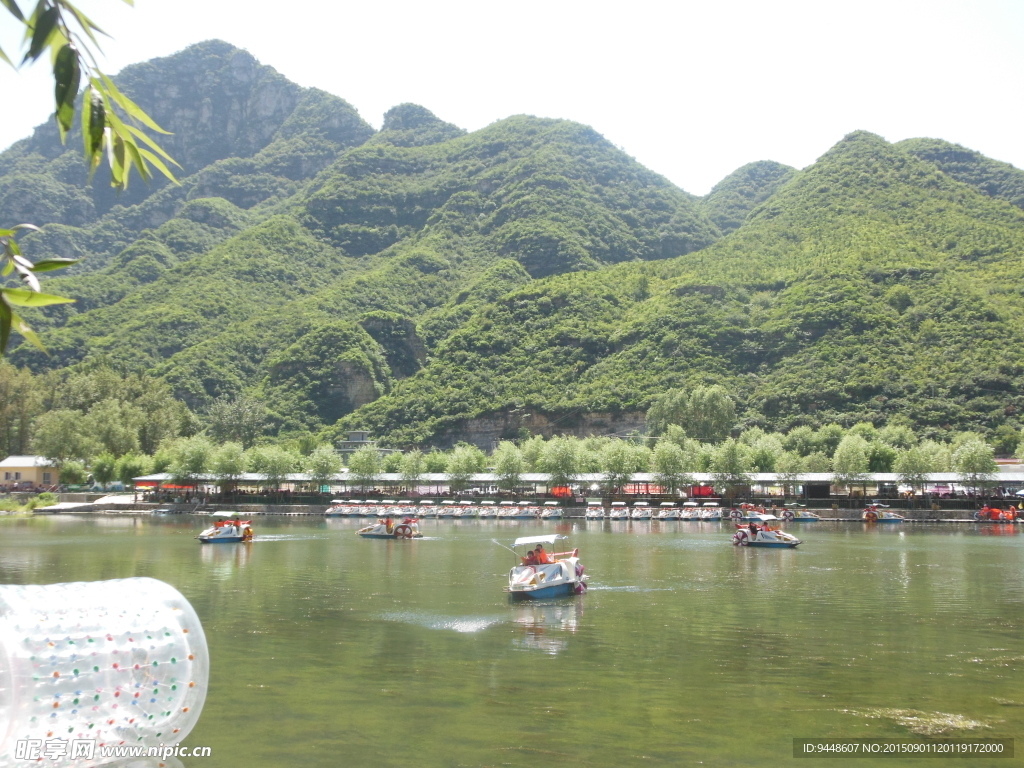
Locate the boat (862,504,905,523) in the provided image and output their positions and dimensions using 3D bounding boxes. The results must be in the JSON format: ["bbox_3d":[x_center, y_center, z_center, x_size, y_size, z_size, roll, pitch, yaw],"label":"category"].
[{"bbox_3d":[34.913,12.116,105.500,3.700,1.720,1.800,-1,-5,16],"label":"boat"}]

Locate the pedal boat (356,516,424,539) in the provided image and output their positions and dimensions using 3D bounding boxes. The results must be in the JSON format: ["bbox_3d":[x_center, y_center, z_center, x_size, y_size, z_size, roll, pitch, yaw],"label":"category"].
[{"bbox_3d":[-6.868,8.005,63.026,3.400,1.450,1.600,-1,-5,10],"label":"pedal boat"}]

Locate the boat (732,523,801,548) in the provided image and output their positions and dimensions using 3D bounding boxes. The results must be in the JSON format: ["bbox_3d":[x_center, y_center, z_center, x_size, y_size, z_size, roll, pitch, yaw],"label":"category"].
[{"bbox_3d":[12.196,7.138,53.867,3.400,1.450,1.600,-3,-6,31],"label":"boat"}]

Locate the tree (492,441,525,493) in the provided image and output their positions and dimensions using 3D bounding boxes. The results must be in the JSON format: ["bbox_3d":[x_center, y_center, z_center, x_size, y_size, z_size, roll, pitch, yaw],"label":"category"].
[{"bbox_3d":[-0.382,9.538,122.645,3.500,6.740,3.500,0,-5,0],"label":"tree"}]

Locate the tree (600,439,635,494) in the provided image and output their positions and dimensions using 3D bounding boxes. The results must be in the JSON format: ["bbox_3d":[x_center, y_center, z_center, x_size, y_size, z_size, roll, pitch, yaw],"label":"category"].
[{"bbox_3d":[12.127,9.736,128.000,4.099,7.060,4.099,0,-5,0],"label":"tree"}]

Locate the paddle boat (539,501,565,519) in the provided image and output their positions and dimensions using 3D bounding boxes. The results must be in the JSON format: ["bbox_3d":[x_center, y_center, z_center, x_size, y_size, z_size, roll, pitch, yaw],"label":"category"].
[{"bbox_3d":[4.059,12.998,115.500,1.800,1.720,3.700,-1,-5,16],"label":"paddle boat"}]

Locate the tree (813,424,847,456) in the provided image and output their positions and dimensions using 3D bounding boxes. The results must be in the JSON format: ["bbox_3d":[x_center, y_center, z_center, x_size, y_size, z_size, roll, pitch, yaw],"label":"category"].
[{"bbox_3d":[40.334,8.859,142.801,4.600,7.300,4.600,0,-5,0],"label":"tree"}]

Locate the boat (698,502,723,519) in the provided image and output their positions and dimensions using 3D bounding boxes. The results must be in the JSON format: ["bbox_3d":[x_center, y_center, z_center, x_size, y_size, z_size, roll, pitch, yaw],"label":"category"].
[{"bbox_3d":[19.522,12.516,110.000,1.800,1.720,3.700,-2,-6,20],"label":"boat"}]

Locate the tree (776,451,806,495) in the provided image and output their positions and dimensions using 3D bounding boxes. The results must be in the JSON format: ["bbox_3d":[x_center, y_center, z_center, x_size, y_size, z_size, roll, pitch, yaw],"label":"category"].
[{"bbox_3d":[29.278,9.858,118.598,3.280,5.680,3.280,0,-5,0],"label":"tree"}]

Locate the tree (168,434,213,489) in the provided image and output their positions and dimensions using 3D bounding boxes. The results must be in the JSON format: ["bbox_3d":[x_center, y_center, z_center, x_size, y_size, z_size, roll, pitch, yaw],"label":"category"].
[{"bbox_3d":[-38.234,9.702,133.681,5.000,7.300,5.000,0,-5,0],"label":"tree"}]

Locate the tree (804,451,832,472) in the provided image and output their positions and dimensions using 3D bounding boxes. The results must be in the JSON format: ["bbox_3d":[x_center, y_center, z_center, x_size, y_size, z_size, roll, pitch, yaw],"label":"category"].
[{"bbox_3d":[35.598,10.852,130.557,3.380,6.480,3.380,0,-5,0],"label":"tree"}]

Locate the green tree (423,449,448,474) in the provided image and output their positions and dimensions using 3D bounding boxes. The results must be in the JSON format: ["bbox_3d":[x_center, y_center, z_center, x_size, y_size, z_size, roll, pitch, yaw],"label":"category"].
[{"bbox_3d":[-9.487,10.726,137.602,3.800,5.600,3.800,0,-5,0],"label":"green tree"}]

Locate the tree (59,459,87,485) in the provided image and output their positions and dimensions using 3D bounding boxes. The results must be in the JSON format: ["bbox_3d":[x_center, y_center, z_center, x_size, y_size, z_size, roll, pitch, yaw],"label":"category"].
[{"bbox_3d":[-58.647,11.943,150.000,3.800,4.003,3.800,0,-5,0],"label":"tree"}]

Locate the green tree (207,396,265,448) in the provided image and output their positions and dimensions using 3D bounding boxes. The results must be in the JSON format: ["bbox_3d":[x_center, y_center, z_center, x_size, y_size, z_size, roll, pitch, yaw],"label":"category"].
[{"bbox_3d":[-45.341,8.146,185.000,9.600,12.179,9.600,0,-5,0],"label":"green tree"}]

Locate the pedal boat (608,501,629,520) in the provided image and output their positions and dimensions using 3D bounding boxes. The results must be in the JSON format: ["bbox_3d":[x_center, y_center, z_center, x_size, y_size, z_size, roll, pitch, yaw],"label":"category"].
[{"bbox_3d":[9.764,11.673,103.058,1.600,1.700,3.300,-2,-6,18],"label":"pedal boat"}]

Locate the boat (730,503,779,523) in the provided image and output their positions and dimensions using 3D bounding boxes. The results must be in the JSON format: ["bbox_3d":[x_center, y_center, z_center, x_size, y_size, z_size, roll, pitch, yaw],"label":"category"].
[{"bbox_3d":[25.514,13.634,119.500,4.000,1.930,1.950,-1,-6,12],"label":"boat"}]

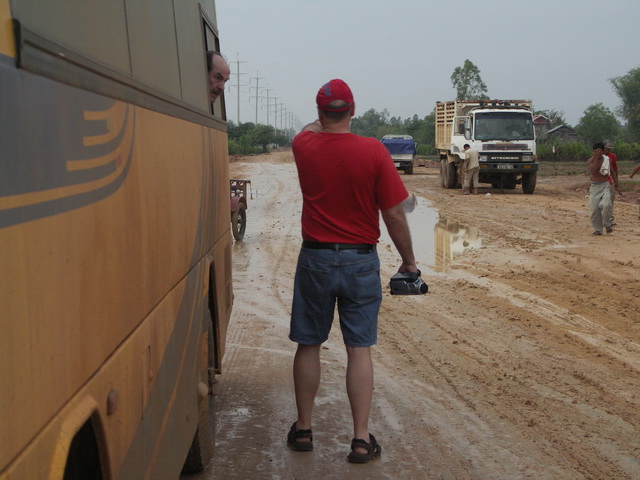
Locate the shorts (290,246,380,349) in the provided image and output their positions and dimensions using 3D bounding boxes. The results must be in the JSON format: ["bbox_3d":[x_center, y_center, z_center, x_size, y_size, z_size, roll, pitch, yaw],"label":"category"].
[{"bbox_3d":[0.079,0.264,8.350,0.440,0.490,0.320,0,3,2],"label":"shorts"}]

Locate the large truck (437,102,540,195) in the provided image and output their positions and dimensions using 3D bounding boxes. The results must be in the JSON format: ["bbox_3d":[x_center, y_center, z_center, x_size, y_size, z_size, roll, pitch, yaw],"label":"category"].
[{"bbox_3d":[5.740,-3.210,59.600,2.500,3.050,7.200,0,3,-4],"label":"large truck"}]

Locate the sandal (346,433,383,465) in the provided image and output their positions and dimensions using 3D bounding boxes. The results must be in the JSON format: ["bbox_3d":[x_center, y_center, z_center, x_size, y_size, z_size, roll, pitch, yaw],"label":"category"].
[{"bbox_3d":[0.217,0.968,8.200,0.115,0.125,0.290,1,3,18],"label":"sandal"}]

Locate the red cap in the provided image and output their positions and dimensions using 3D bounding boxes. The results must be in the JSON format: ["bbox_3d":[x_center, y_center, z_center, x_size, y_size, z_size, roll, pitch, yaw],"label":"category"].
[{"bbox_3d":[0.066,-0.698,8.410,0.180,0.155,0.270,-1,3,-12],"label":"red cap"}]

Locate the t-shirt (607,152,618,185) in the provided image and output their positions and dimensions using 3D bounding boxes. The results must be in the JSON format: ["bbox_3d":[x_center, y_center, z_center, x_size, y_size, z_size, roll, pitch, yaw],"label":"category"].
[{"bbox_3d":[5.400,-1.330,32.500,0.440,0.600,0.280,1,3,25],"label":"t-shirt"}]

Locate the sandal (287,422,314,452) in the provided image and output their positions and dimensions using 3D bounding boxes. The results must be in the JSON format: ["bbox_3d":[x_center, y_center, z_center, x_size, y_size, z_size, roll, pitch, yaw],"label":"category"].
[{"bbox_3d":[-0.100,0.954,8.520,0.115,0.125,0.290,0,3,-8],"label":"sandal"}]

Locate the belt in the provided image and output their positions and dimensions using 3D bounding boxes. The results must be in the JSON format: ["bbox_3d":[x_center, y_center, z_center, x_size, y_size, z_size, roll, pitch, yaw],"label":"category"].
[{"bbox_3d":[0.093,0.030,8.340,0.360,0.055,0.280,0,3,0],"label":"belt"}]

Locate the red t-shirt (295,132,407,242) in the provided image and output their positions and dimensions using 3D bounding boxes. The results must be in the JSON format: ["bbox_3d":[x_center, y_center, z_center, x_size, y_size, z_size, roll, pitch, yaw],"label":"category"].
[{"bbox_3d":[0.146,-0.255,8.360,0.550,0.550,0.360,0,3,2],"label":"red t-shirt"}]

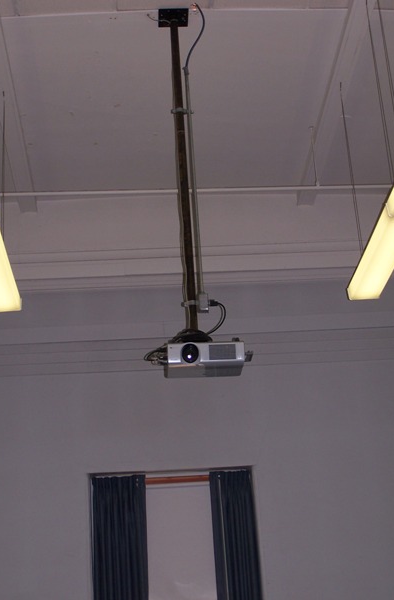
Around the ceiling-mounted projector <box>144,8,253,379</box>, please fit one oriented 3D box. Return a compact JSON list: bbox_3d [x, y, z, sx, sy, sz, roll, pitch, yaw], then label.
[{"bbox_3d":[-0.047,-0.532,5.467,0.450,1.830,0.290,-1,-21,-6],"label":"ceiling-mounted projector"}]

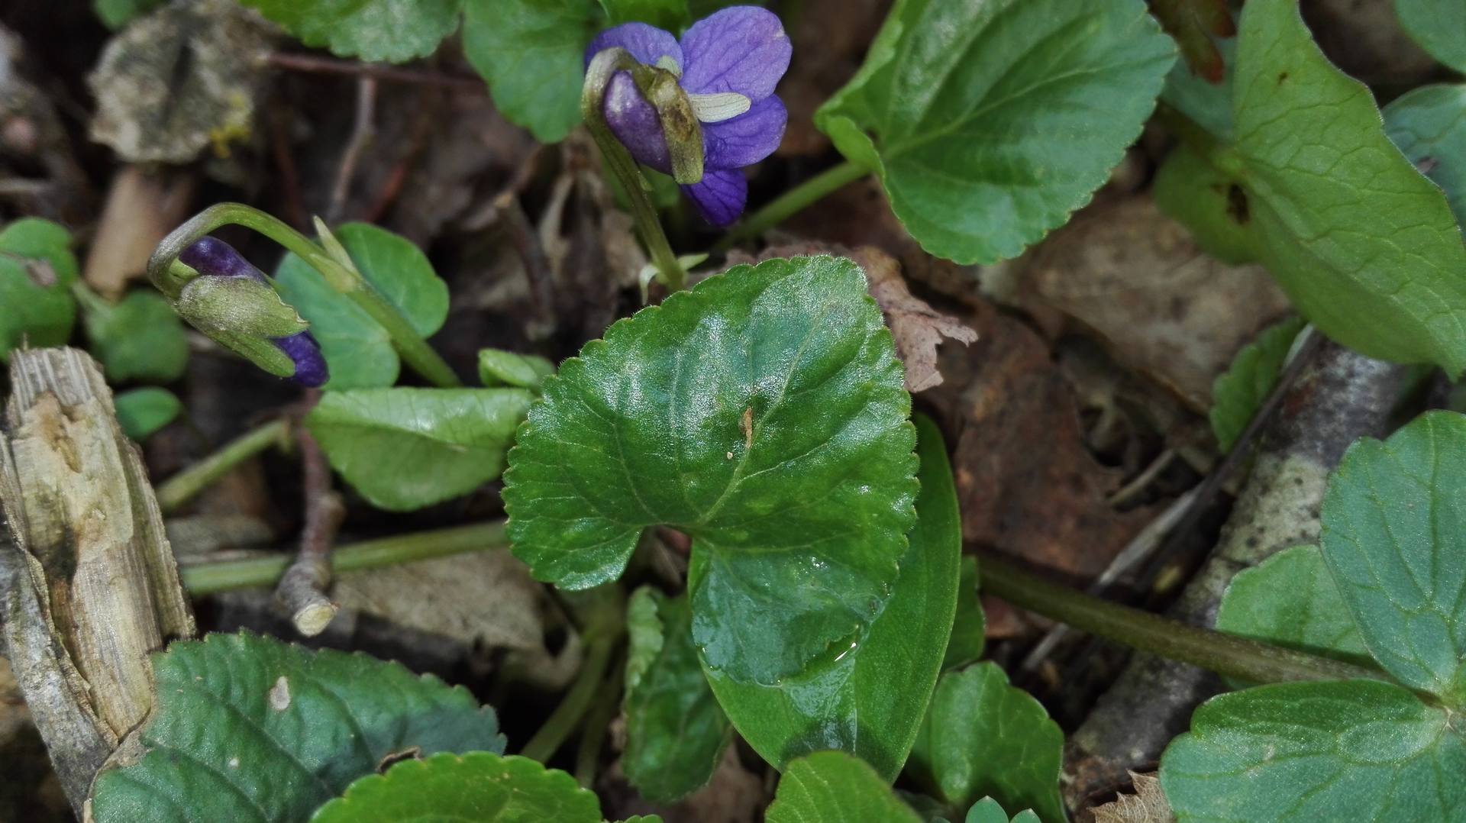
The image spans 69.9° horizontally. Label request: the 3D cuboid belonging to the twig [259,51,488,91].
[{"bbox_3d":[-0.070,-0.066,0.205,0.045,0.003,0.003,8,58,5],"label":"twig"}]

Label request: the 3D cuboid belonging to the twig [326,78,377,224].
[{"bbox_3d":[-0.075,-0.052,0.206,0.003,0.003,0.039,0,59,0],"label":"twig"}]

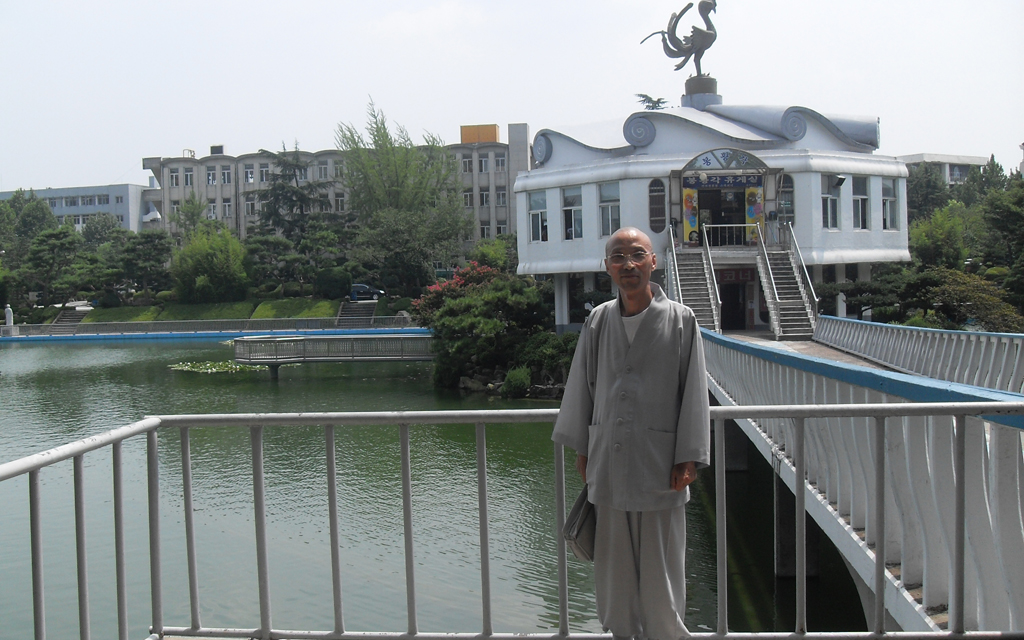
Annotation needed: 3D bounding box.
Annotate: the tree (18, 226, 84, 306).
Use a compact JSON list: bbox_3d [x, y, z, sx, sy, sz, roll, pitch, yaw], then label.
[{"bbox_3d":[-39.129,-4.461,93.000,5.800,7.000,5.500,-2,2,-23],"label":"tree"}]

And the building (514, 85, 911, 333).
[{"bbox_3d":[8.771,-5.280,49.944,16.900,10.900,17.600,-1,2,5],"label":"building"}]

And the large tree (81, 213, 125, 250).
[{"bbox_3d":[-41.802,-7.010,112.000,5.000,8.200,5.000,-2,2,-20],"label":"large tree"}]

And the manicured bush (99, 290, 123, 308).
[{"bbox_3d":[-33.015,-1.686,90.000,1.950,1.500,1.900,-2,2,0],"label":"manicured bush"}]

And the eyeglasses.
[{"bbox_3d":[0.430,-0.221,3.999,0.143,0.046,0.140,-3,2,11],"label":"eyeglasses"}]

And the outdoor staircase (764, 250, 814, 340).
[{"bbox_3d":[9.401,-0.956,37.650,1.300,3.000,4.800,-2,2,6],"label":"outdoor staircase"}]

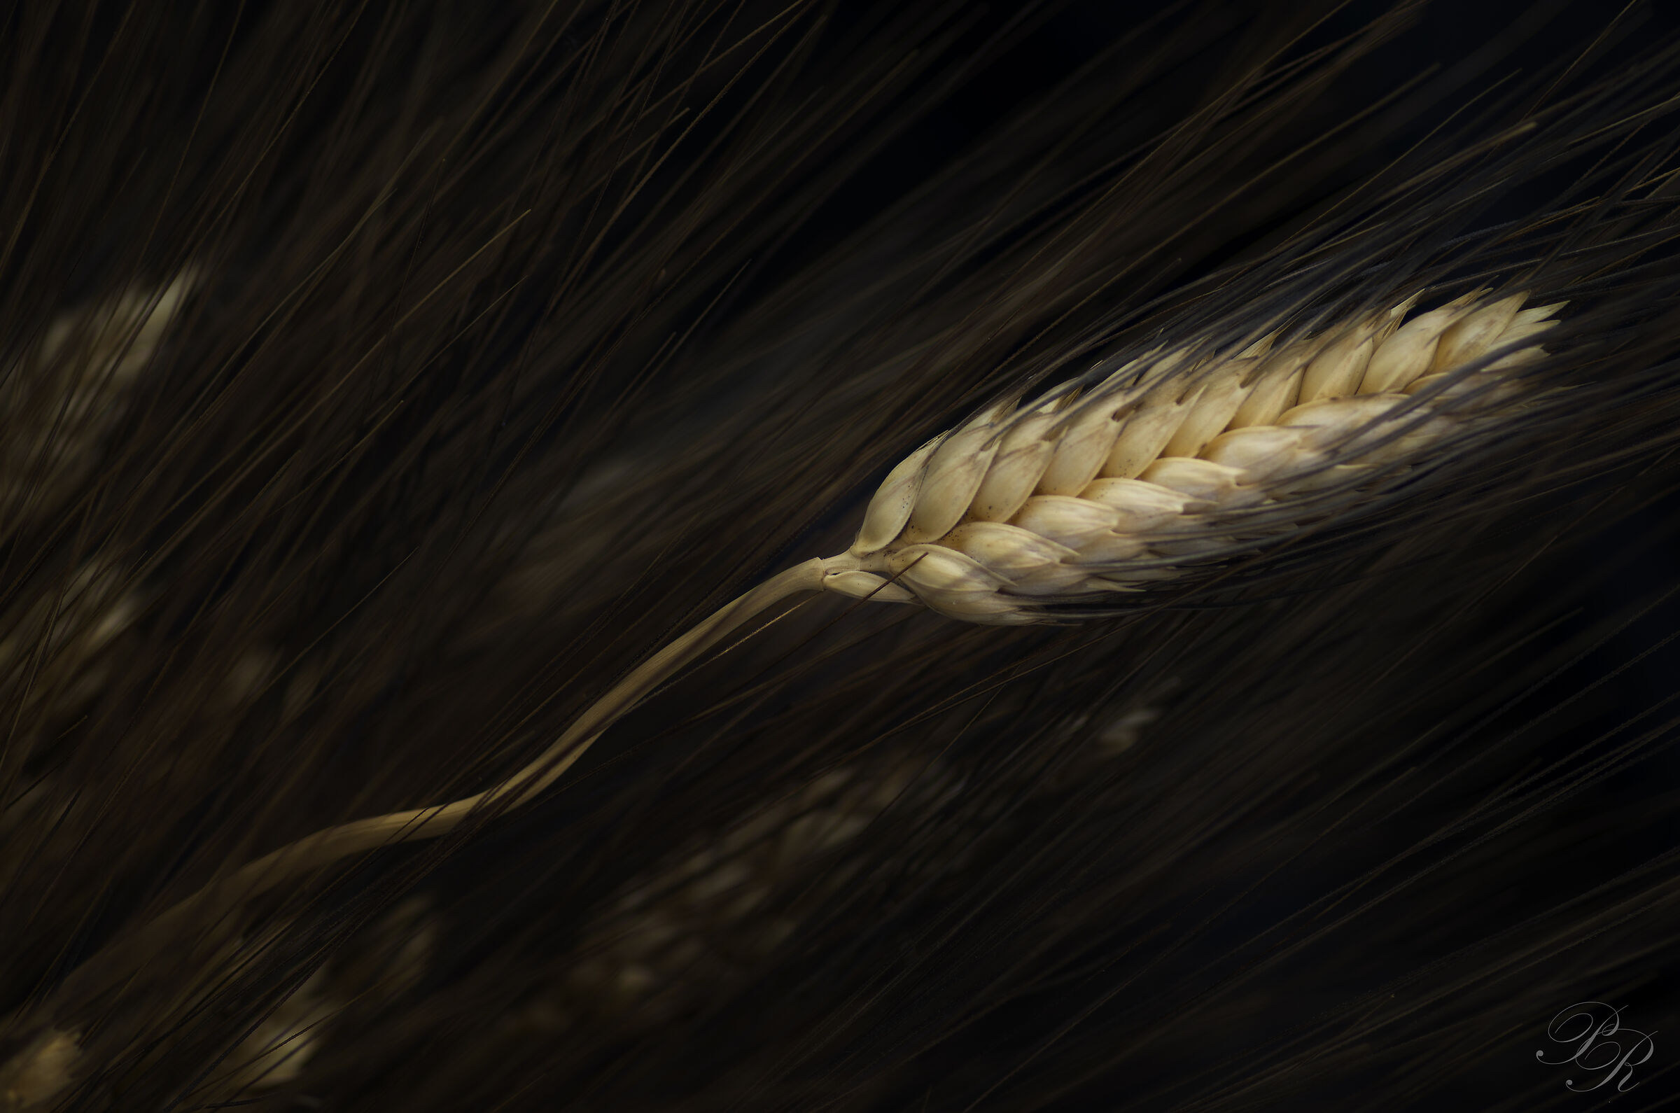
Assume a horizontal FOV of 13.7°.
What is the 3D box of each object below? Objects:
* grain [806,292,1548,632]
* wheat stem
[{"bbox_3d":[0.029,-0.009,0.575,0.064,0.017,0.015,-19,0,4],"label":"grain"},{"bbox_3d":[-0.033,0.020,0.585,0.078,0.007,0.005,-30,0,12],"label":"wheat stem"}]

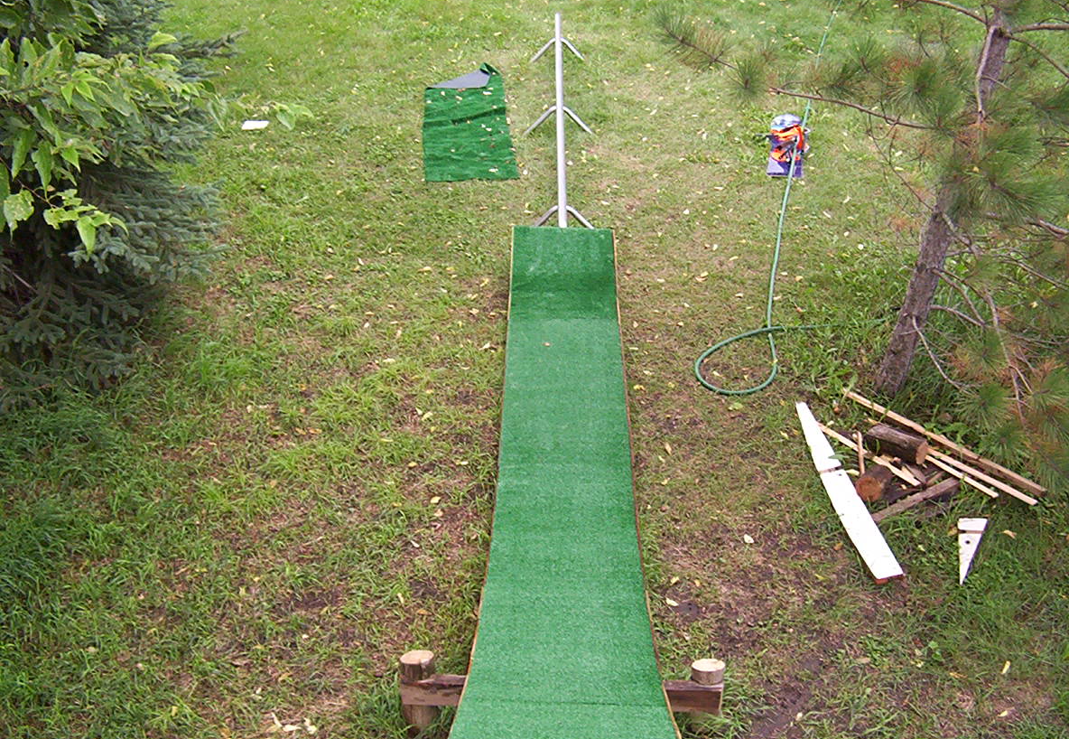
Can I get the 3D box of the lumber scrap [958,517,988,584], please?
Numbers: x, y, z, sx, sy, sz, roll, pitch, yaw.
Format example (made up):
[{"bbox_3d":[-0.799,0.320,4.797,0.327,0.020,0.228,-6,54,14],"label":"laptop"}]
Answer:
[{"bbox_3d":[1.812,0.763,5.089,0.114,0.030,0.488,14,34,21],"label":"lumber scrap"}]

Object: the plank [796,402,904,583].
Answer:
[{"bbox_3d":[1.356,0.521,5.469,0.144,0.035,1.330,-3,31,-6],"label":"plank"}]

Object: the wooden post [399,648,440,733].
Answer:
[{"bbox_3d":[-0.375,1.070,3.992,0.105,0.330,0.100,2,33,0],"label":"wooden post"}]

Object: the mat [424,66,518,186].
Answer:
[{"bbox_3d":[-0.540,-2.010,9.627,0.694,0.080,2.526,-2,31,-4],"label":"mat"}]

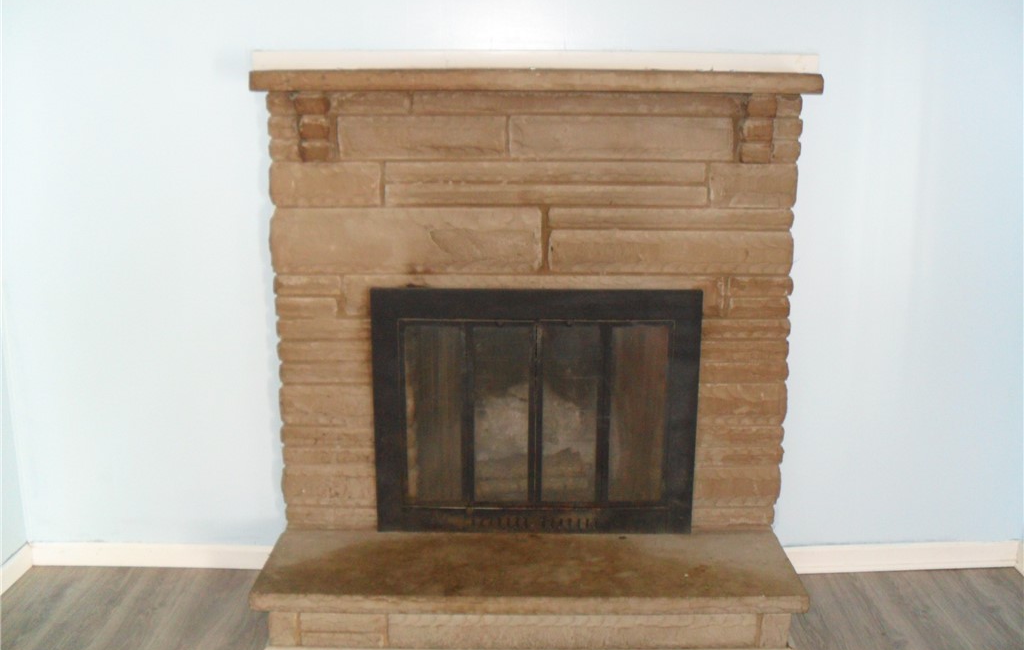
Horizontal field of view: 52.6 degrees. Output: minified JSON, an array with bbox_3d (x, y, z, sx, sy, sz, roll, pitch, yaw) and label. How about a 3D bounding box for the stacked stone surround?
[{"bbox_3d":[0.063,-0.033,2.943,1.488,1.344,0.265,0,14,0],"label":"stacked stone surround"}]

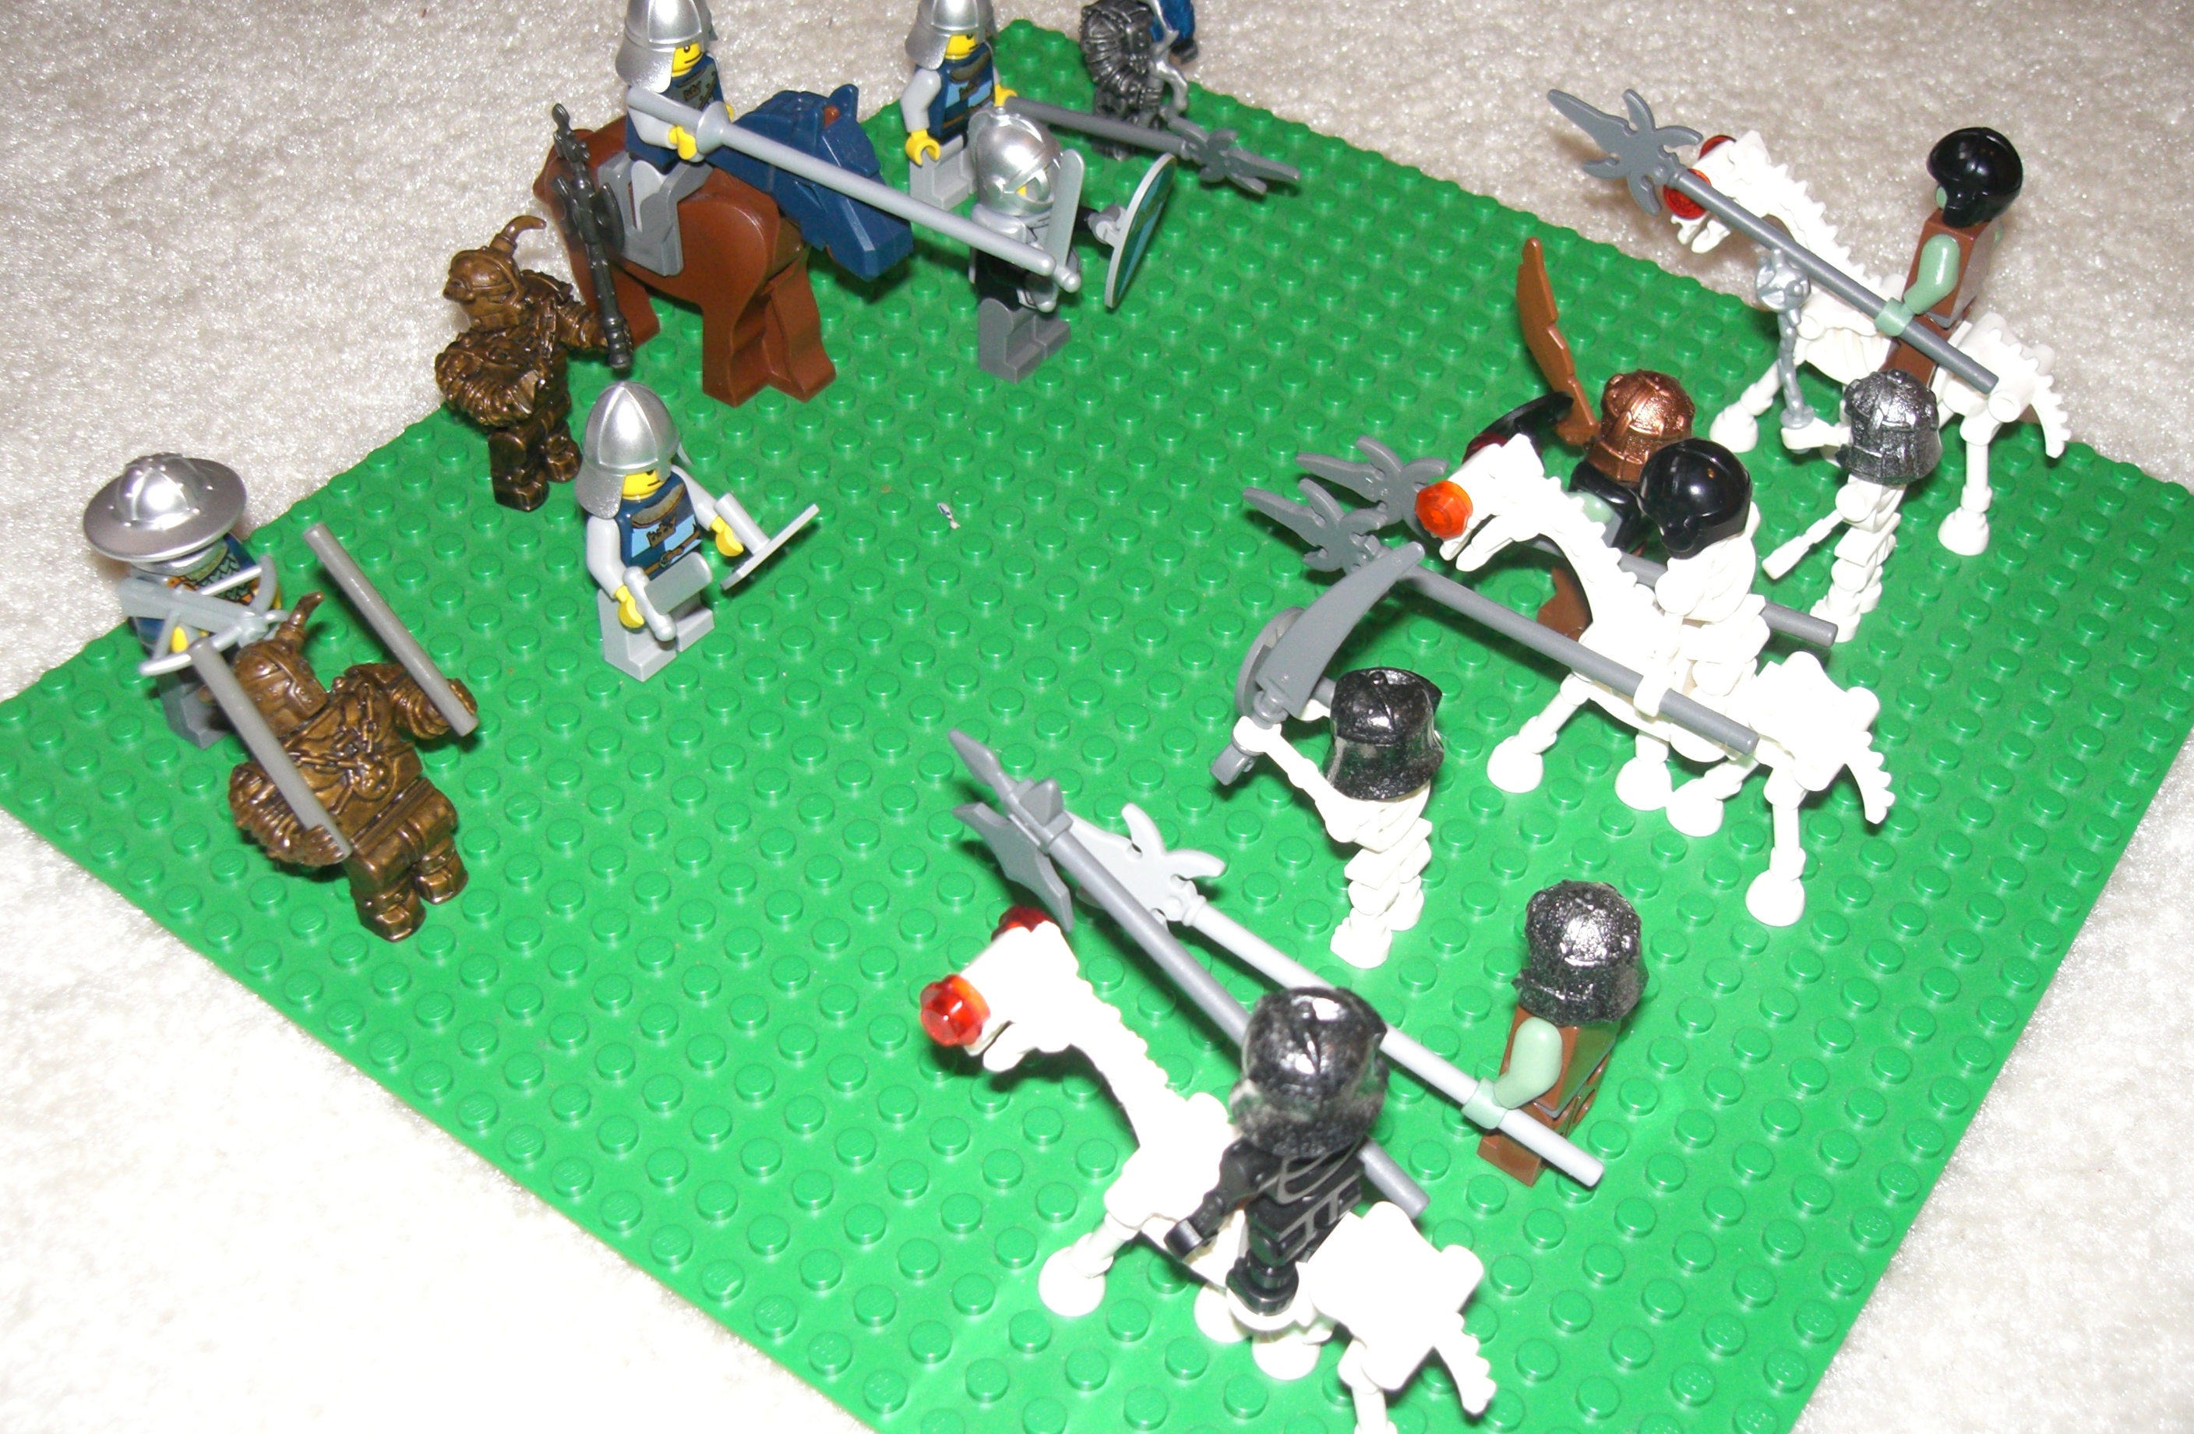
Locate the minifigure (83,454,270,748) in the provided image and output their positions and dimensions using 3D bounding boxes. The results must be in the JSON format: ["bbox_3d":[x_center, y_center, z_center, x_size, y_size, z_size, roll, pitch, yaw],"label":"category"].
[{"bbox_3d":[-0.123,-0.017,0.328,0.024,0.045,0.024,28,51,23],"label":"minifigure"}]

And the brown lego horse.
[{"bbox_3d":[-0.064,-0.080,0.383,0.077,0.057,0.017,28,51,24],"label":"brown lego horse"}]

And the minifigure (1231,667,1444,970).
[{"bbox_3d":[0.032,0.010,0.305,0.028,0.046,0.022,28,51,24],"label":"minifigure"}]

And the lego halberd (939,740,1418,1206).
[{"bbox_3d":[0.008,0.028,0.270,0.004,0.021,0.076,-36,71,-29],"label":"lego halberd"}]

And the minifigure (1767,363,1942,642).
[{"bbox_3d":[0.110,-0.035,0.355,0.025,0.043,0.024,28,51,23],"label":"minifigure"}]

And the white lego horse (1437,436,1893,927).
[{"bbox_3d":[0.075,-0.005,0.320,0.068,0.049,0.017,28,51,23],"label":"white lego horse"}]

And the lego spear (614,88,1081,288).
[{"bbox_3d":[-0.036,-0.075,0.341,0.084,0.009,0.009,28,51,24],"label":"lego spear"}]

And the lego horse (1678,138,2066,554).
[{"bbox_3d":[0.120,-0.059,0.373,0.067,0.049,0.017,28,51,23],"label":"lego horse"}]

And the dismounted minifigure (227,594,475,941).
[{"bbox_3d":[-0.097,0.006,0.307,0.024,0.044,0.030,19,47,33],"label":"dismounted minifigure"}]

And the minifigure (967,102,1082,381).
[{"bbox_3d":[-0.010,-0.077,0.389,0.026,0.046,0.026,28,51,23],"label":"minifigure"}]

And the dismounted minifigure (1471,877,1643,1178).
[{"bbox_3d":[0.054,0.035,0.281,0.019,0.045,0.024,28,51,24],"label":"dismounted minifigure"}]

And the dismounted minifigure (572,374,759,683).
[{"bbox_3d":[-0.063,-0.026,0.338,0.021,0.046,0.025,28,51,24],"label":"dismounted minifigure"}]

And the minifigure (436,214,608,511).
[{"bbox_3d":[-0.087,-0.054,0.366,0.019,0.043,0.028,28,51,23],"label":"minifigure"}]

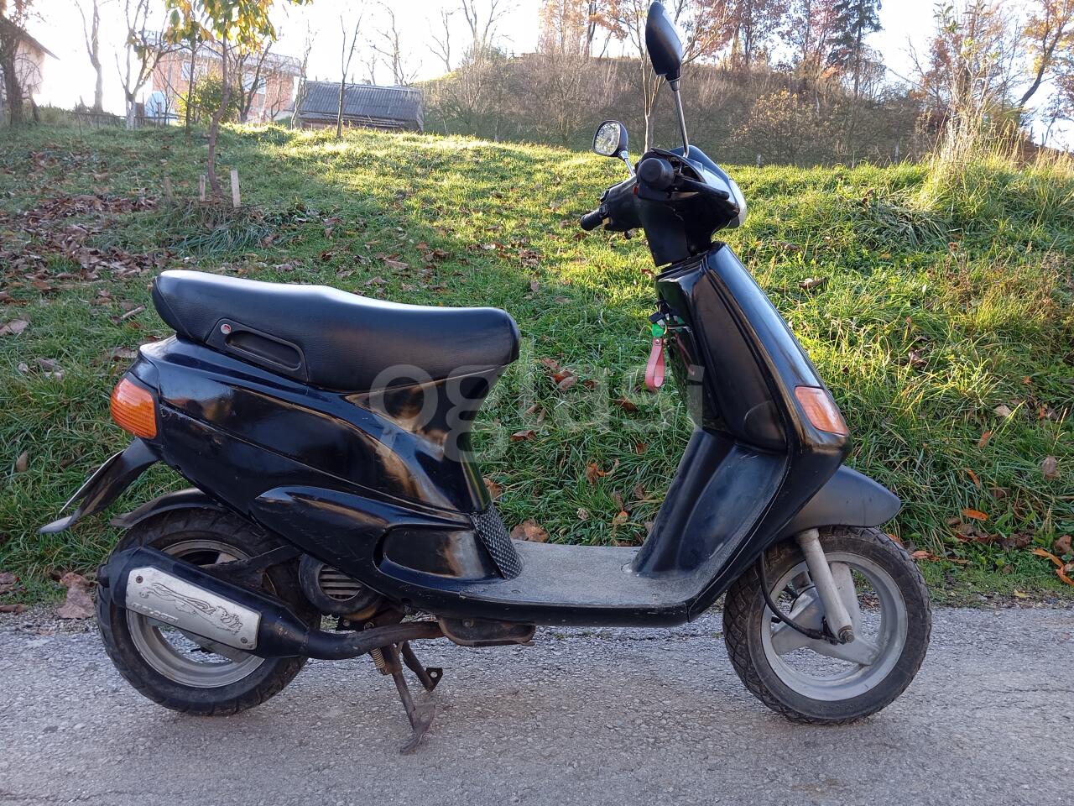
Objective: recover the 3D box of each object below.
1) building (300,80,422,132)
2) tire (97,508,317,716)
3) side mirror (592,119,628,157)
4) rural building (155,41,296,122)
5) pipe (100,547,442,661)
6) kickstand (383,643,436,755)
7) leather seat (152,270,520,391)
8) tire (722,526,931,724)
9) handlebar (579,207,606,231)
[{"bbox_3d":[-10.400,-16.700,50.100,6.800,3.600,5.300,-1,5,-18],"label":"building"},{"bbox_3d":[-0.612,0.385,1.630,0.410,0.410,0.100,0,5,-2],"label":"tire"},{"bbox_3d":[0.159,-0.571,1.880,0.045,0.085,0.110,-2,5,-24],"label":"side mirror"},{"bbox_3d":[-22.800,-21.600,62.000,9.500,5.600,8.000,-3,6,-38],"label":"rural building"},{"bbox_3d":[-0.460,0.352,1.530,0.590,0.190,0.140,0,5,-1],"label":"pipe"},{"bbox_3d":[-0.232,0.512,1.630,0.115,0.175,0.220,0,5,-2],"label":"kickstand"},{"bbox_3d":[-0.364,-0.134,1.597,0.670,0.210,0.260,1,5,0],"label":"leather seat"},{"bbox_3d":[0.557,0.419,1.667,0.410,0.410,0.100,0,5,-5],"label":"tire"},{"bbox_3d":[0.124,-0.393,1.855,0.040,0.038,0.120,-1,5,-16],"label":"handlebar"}]

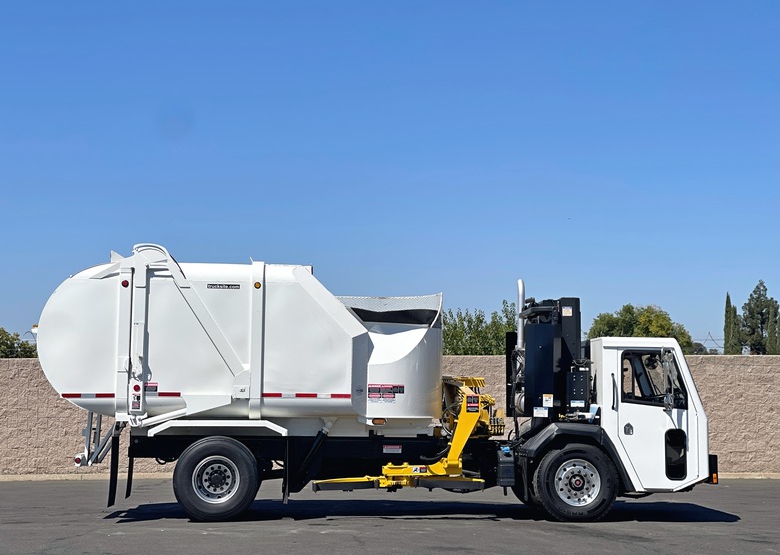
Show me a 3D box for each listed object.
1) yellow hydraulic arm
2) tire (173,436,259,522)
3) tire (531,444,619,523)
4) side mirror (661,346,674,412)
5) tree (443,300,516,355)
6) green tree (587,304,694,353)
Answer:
[{"bbox_3d":[0.231,2.007,18.599,2.480,1.500,1.100,1,-5,-5],"label":"yellow hydraulic arm"},{"bbox_3d":[-2.148,2.508,17.944,1.055,1.055,0.290,1,-5,-5],"label":"tire"},{"bbox_3d":[2.365,2.603,18.324,1.010,1.010,0.300,1,-5,-5],"label":"tire"},{"bbox_3d":[3.479,1.279,18.080,0.150,0.800,0.220,1,-5,-5],"label":"side mirror"},{"bbox_3d":[2.563,2.962,41.783,2.700,4.660,2.400,0,-5,4],"label":"tree"},{"bbox_3d":[10.405,4.044,59.723,4.600,5.950,4.300,-1,-5,10],"label":"green tree"}]

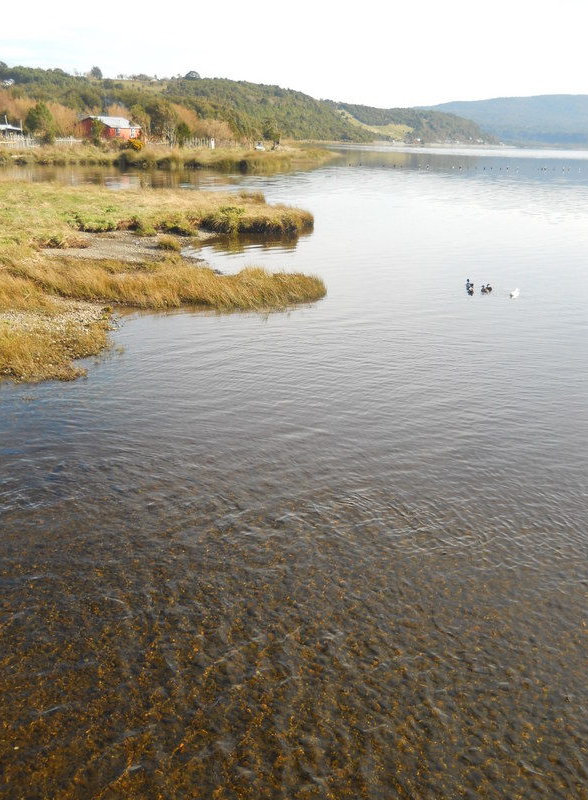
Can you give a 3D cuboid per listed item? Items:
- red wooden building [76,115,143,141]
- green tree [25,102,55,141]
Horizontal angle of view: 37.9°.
[{"bbox_3d":[-31.566,-46.455,146.610,7.137,3.946,8.735,9,19,25],"label":"red wooden building"},{"bbox_3d":[-40.254,-43.941,135.472,4.055,6.204,4.055,-3,18,-16],"label":"green tree"}]

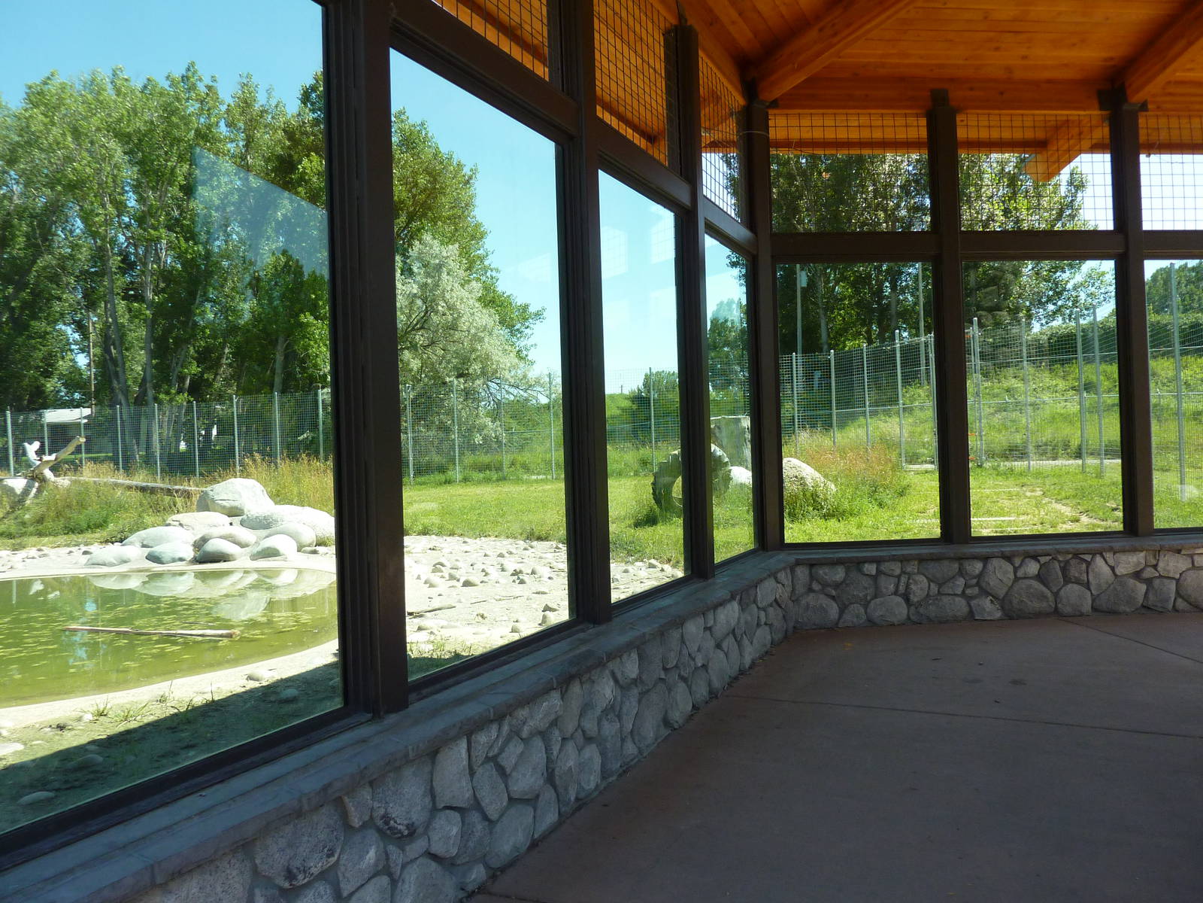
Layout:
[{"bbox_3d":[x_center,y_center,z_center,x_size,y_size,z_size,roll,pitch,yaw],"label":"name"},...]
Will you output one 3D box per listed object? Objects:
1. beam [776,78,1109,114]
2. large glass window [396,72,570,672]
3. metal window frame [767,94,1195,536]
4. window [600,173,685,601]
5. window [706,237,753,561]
[{"bbox_3d":[2.881,-2.969,7.302,3.006,0.276,0.150,-2,0,-4],"label":"beam"},{"bbox_3d":[-0.483,-0.330,3.707,0.080,2.337,1.270,-2,0,27],"label":"large glass window"},{"bbox_3d":[3.181,-1.119,7.323,3.682,3.766,0.184,-2,0,-4],"label":"metal window frame"},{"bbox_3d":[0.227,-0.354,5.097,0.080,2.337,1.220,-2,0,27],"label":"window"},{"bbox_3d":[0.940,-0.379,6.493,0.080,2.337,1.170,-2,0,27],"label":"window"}]

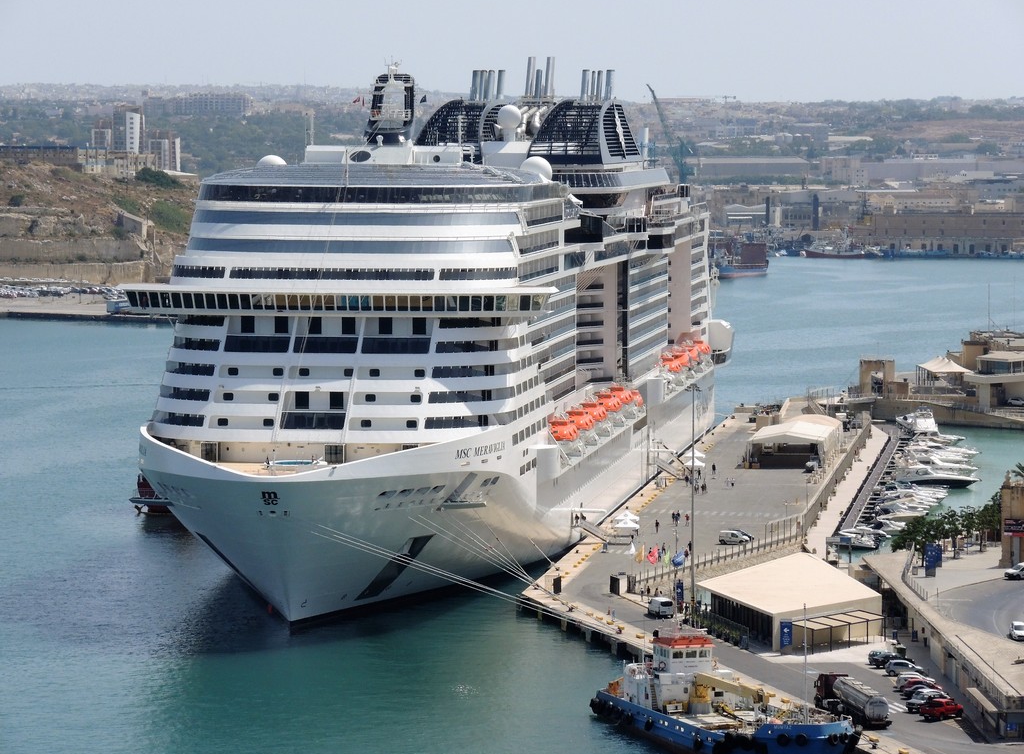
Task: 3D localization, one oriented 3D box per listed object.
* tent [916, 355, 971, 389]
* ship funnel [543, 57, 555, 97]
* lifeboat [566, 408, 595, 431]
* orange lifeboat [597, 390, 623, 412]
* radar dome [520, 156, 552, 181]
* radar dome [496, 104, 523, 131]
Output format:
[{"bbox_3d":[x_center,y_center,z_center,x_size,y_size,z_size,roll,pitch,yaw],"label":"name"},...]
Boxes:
[{"bbox_3d":[83.844,-0.387,773.277,8.000,6.000,19.500,0,4,-3],"label":"tent"},{"bbox_3d":[6.256,-49.758,662.568,1.350,7.360,1.350,1,-22,8],"label":"ship funnel"},{"bbox_3d":[9.696,6.029,567.504,3.800,3.200,10.800,1,4,8],"label":"lifeboat"},{"bbox_3d":[14.415,3.773,601.605,3.800,3.200,10.800,1,4,8],"label":"orange lifeboat"},{"bbox_3d":[3.220,-26.903,524.847,4.200,4.100,4.200,1,4,8],"label":"radar dome"},{"bbox_3d":[-0.393,-40.885,627.492,3.800,3.900,3.800,1,4,8],"label":"radar dome"}]

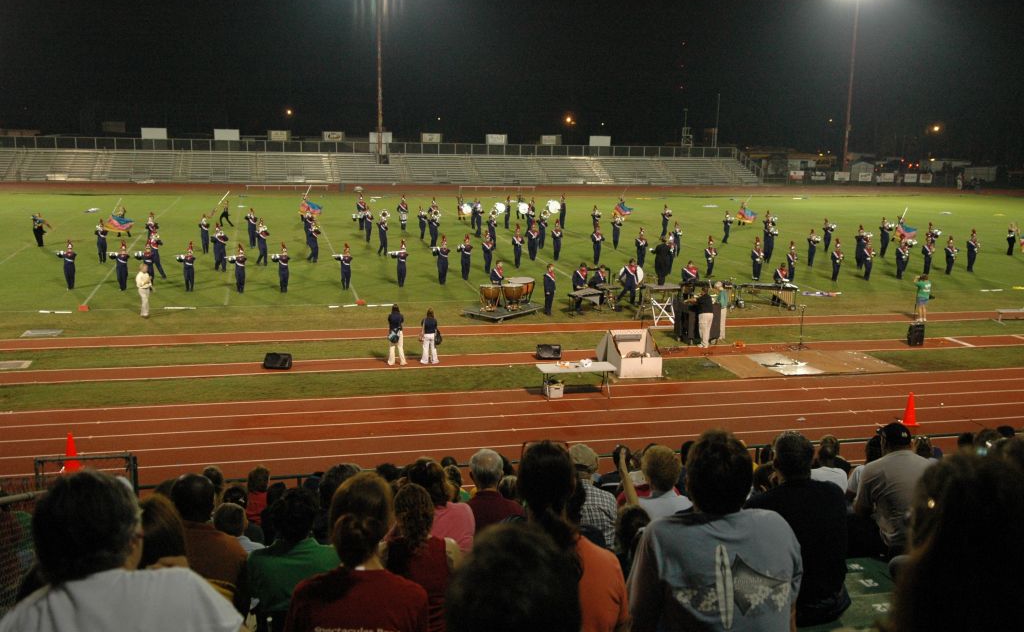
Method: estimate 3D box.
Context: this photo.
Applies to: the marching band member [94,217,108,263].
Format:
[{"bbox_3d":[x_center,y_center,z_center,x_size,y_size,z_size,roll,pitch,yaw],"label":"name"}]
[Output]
[{"bbox_3d":[-17.063,-3.142,40.167,0.570,1.907,0.500,-1,11,-13],"label":"marching band member"}]

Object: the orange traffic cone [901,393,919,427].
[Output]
[{"bbox_3d":[8.993,2.075,21.717,0.370,0.720,0.370,-1,12,-14],"label":"orange traffic cone"}]

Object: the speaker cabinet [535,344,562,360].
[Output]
[{"bbox_3d":[1.094,1.025,27.785,0.670,0.380,0.430,0,12,-8],"label":"speaker cabinet"}]

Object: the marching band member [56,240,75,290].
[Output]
[{"bbox_3d":[-16.102,-1.858,35.007,0.720,1.810,0.420,-2,13,-16],"label":"marching band member"}]

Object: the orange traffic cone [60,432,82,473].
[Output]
[{"bbox_3d":[-8.016,2.463,17.581,0.370,0.710,0.370,-1,12,-14],"label":"orange traffic cone"}]

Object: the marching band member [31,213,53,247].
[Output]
[{"bbox_3d":[-21.611,-3.939,44.164,0.750,1.510,0.600,1,11,-5],"label":"marching band member"}]

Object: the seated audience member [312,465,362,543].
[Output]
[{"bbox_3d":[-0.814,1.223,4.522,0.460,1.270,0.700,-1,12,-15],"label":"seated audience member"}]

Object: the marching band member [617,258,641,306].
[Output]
[{"bbox_3d":[4.249,-1.238,35.231,0.740,1.774,0.550,-1,12,-14],"label":"marching band member"}]

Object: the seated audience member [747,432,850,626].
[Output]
[{"bbox_3d":[1.131,1.089,4.417,0.520,1.300,0.720,-1,12,-15],"label":"seated audience member"}]

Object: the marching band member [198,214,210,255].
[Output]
[{"bbox_3d":[-13.782,-3.679,43.356,0.580,1.796,0.550,-2,12,-15],"label":"marching band member"}]

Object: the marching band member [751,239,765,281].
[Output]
[{"bbox_3d":[10.505,-2.428,41.195,0.490,1.855,0.430,-3,13,-20],"label":"marching band member"}]

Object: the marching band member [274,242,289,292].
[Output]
[{"bbox_3d":[-8.433,-1.783,35.433,0.580,1.857,0.480,-1,11,-14],"label":"marching band member"}]

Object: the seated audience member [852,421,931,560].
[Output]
[{"bbox_3d":[2.416,1.259,6.448,0.540,1.250,0.820,1,12,-3],"label":"seated audience member"}]

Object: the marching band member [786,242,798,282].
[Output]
[{"bbox_3d":[11.932,-2.288,40.965,0.430,1.760,0.390,-3,13,-20],"label":"marching band member"}]

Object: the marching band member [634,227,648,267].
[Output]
[{"bbox_3d":[5.830,-3.048,43.245,0.560,1.786,0.480,0,11,-8],"label":"marching band member"}]

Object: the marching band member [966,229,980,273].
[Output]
[{"bbox_3d":[21.539,-3.036,44.934,0.500,1.980,0.450,-3,12,-21],"label":"marching band member"}]

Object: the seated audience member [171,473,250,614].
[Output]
[{"bbox_3d":[-1.346,1.241,4.274,0.520,1.300,0.800,0,12,-8],"label":"seated audience member"}]

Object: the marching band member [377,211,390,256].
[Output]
[{"bbox_3d":[-5.905,-3.812,44.561,0.580,2.106,0.520,-1,12,-14],"label":"marching band member"}]

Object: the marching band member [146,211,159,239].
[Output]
[{"bbox_3d":[-16.118,-3.742,43.315,0.520,1.790,0.450,-1,12,-15],"label":"marching band member"}]

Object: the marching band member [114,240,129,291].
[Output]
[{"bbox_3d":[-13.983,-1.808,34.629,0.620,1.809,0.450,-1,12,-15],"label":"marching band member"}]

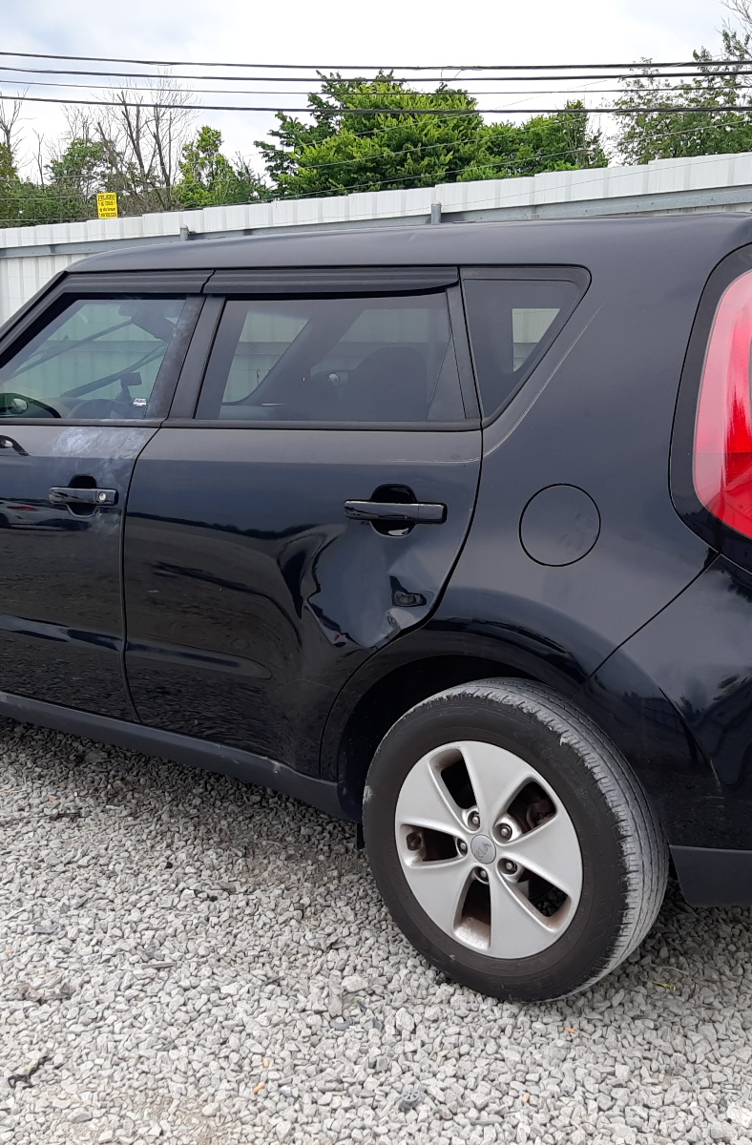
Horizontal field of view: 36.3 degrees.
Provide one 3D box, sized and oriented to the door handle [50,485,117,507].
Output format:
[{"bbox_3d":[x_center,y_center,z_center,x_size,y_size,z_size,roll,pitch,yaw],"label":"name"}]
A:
[{"bbox_3d":[-0.746,-0.196,2.929,0.255,0.038,0.042,8,12,37],"label":"door handle"}]

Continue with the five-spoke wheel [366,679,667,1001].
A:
[{"bbox_3d":[0.270,0.548,2.384,0.648,0.645,0.210,8,12,37],"label":"five-spoke wheel"}]

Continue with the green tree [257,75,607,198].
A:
[{"bbox_3d":[1.226,-6.353,23.627,7.200,6.900,5.800,1,10,3],"label":"green tree"}]

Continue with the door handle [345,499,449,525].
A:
[{"bbox_3d":[0.038,-0.122,2.338,0.250,0.038,0.042,8,12,37],"label":"door handle"}]

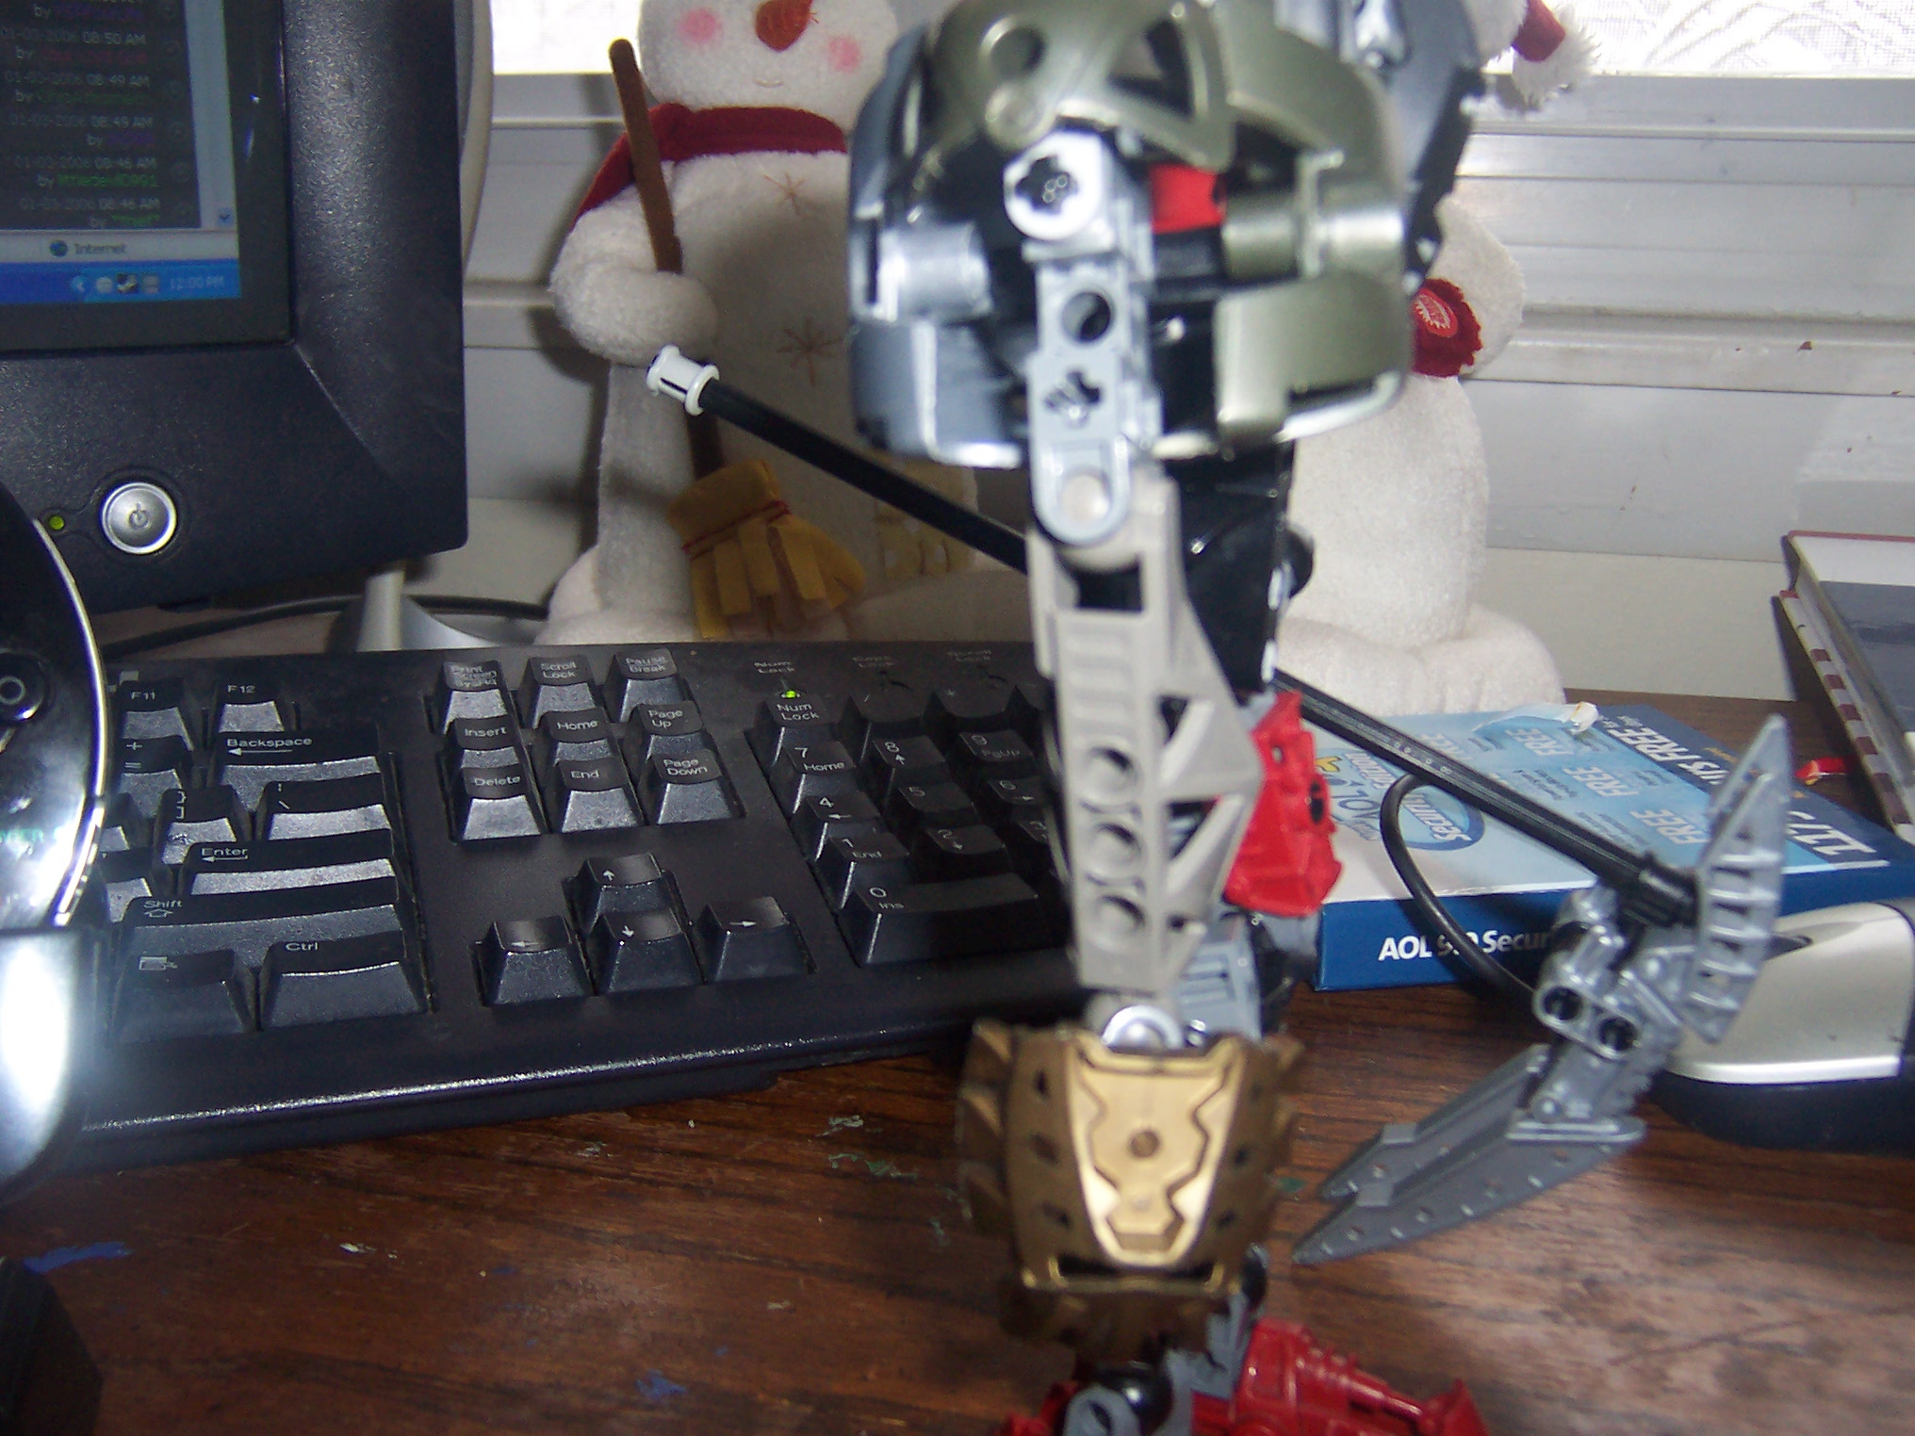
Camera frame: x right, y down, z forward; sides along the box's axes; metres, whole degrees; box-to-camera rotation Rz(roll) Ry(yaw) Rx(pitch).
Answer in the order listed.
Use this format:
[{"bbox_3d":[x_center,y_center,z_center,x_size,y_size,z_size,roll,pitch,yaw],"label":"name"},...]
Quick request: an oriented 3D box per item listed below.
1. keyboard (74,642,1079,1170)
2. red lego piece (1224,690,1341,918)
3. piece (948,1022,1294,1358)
[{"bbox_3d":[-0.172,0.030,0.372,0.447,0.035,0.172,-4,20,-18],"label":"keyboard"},{"bbox_3d":[0.038,0.010,0.241,0.017,0.026,0.015,-6,19,-23],"label":"red lego piece"},{"bbox_3d":[0.020,0.054,0.230,0.037,0.038,0.024,1,12,-3],"label":"piece"}]

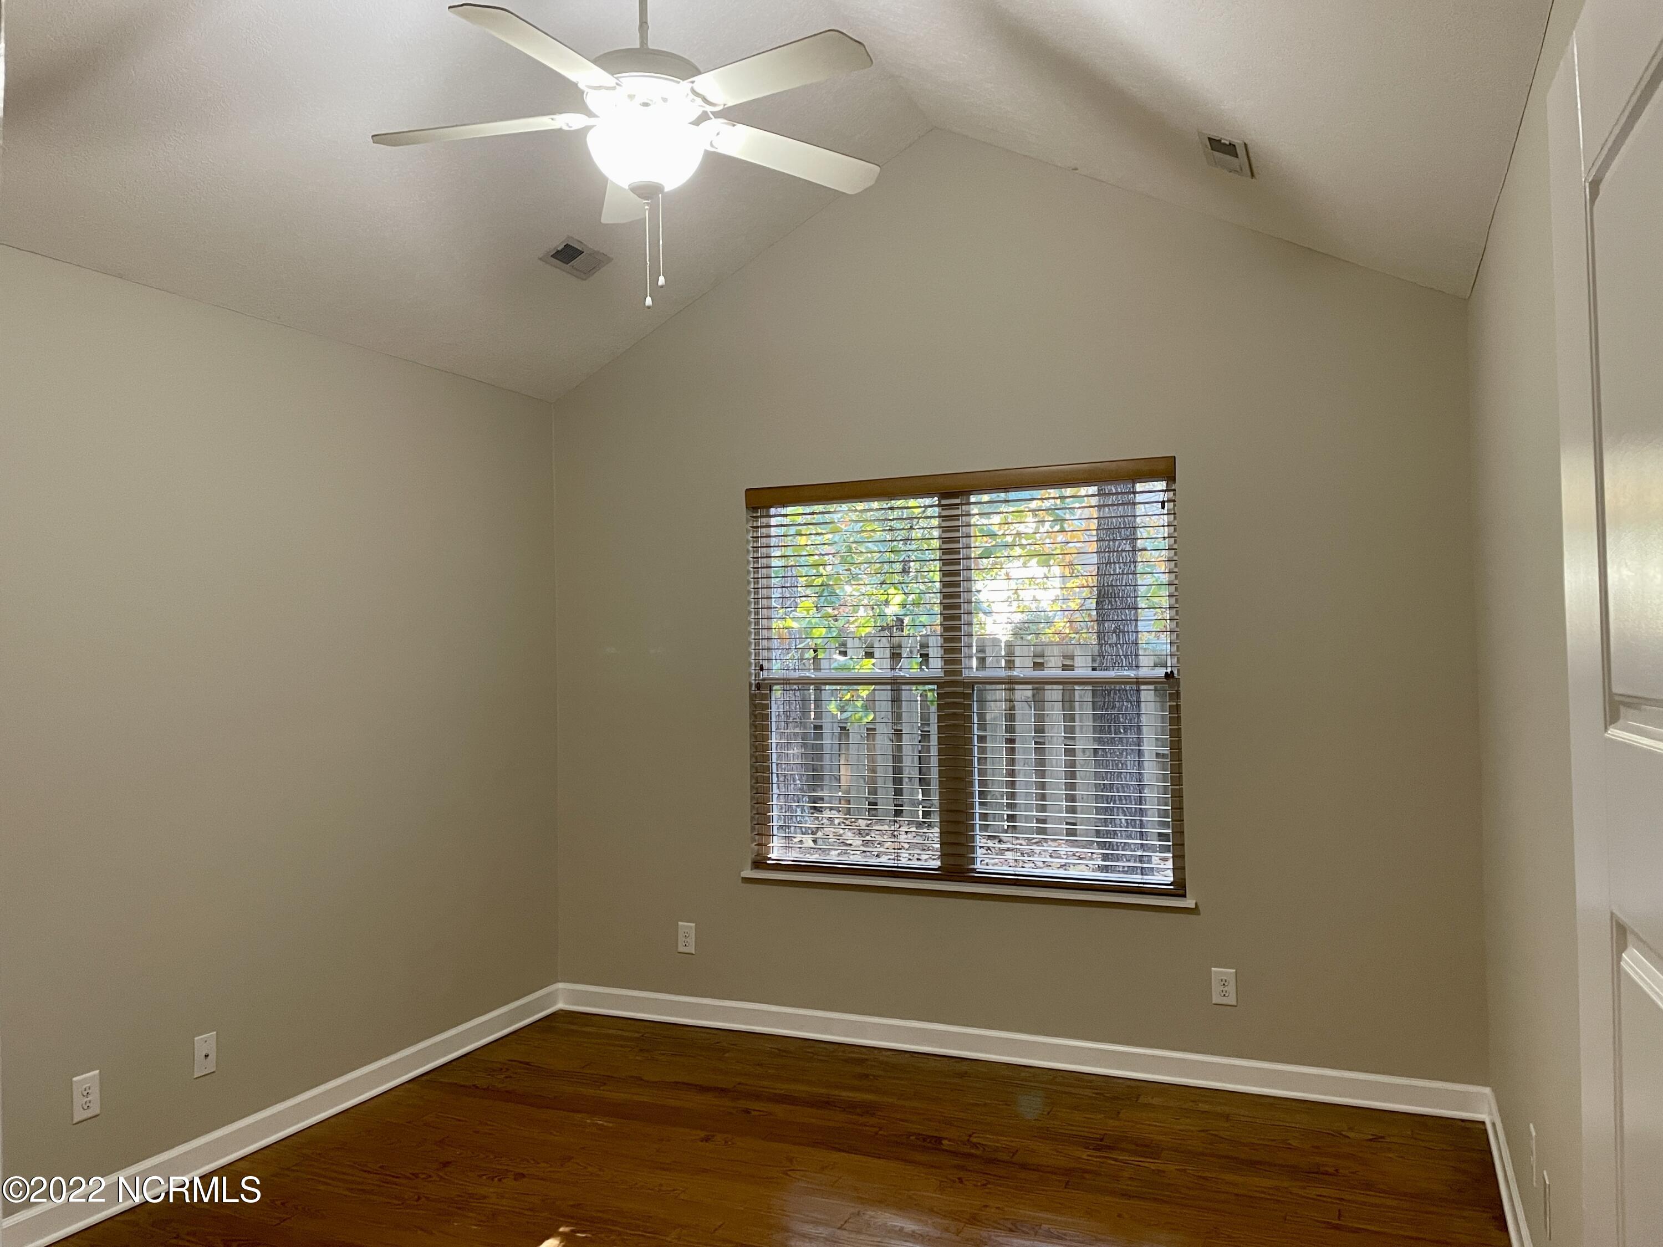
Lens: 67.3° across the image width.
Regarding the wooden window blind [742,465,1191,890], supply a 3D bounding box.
[{"bbox_3d":[0.476,0.214,4.905,1.754,1.594,0.100,-1,-1,24],"label":"wooden window blind"}]

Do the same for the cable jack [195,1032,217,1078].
[{"bbox_3d":[-1.949,1.350,3.898,0.010,0.123,0.077,-1,-1,24],"label":"cable jack"}]

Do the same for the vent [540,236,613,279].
[{"bbox_3d":[-0.945,-1.352,4.664,0.147,0.020,0.290,-30,-12,21],"label":"vent"}]

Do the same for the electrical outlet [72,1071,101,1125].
[{"bbox_3d":[-2.106,1.343,3.538,0.010,0.127,0.079,-1,-1,24],"label":"electrical outlet"}]

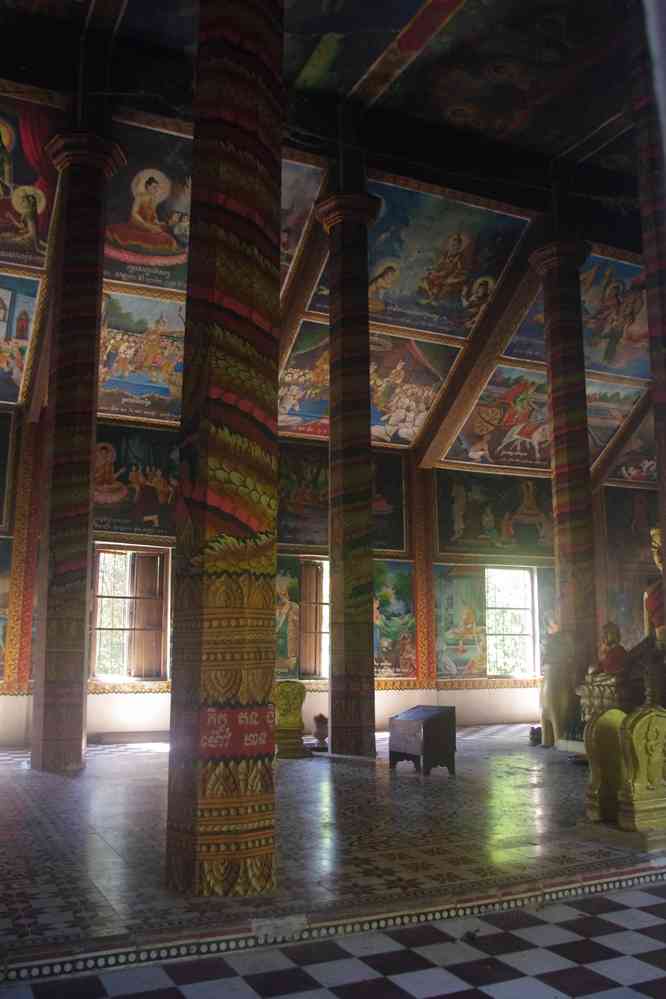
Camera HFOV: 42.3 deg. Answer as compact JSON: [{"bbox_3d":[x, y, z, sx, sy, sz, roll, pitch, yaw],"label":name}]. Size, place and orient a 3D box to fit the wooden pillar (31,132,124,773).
[{"bbox_3d":[-3.646,-0.793,12.022,0.928,8.758,0.928,4,-12,-24],"label":"wooden pillar"}]

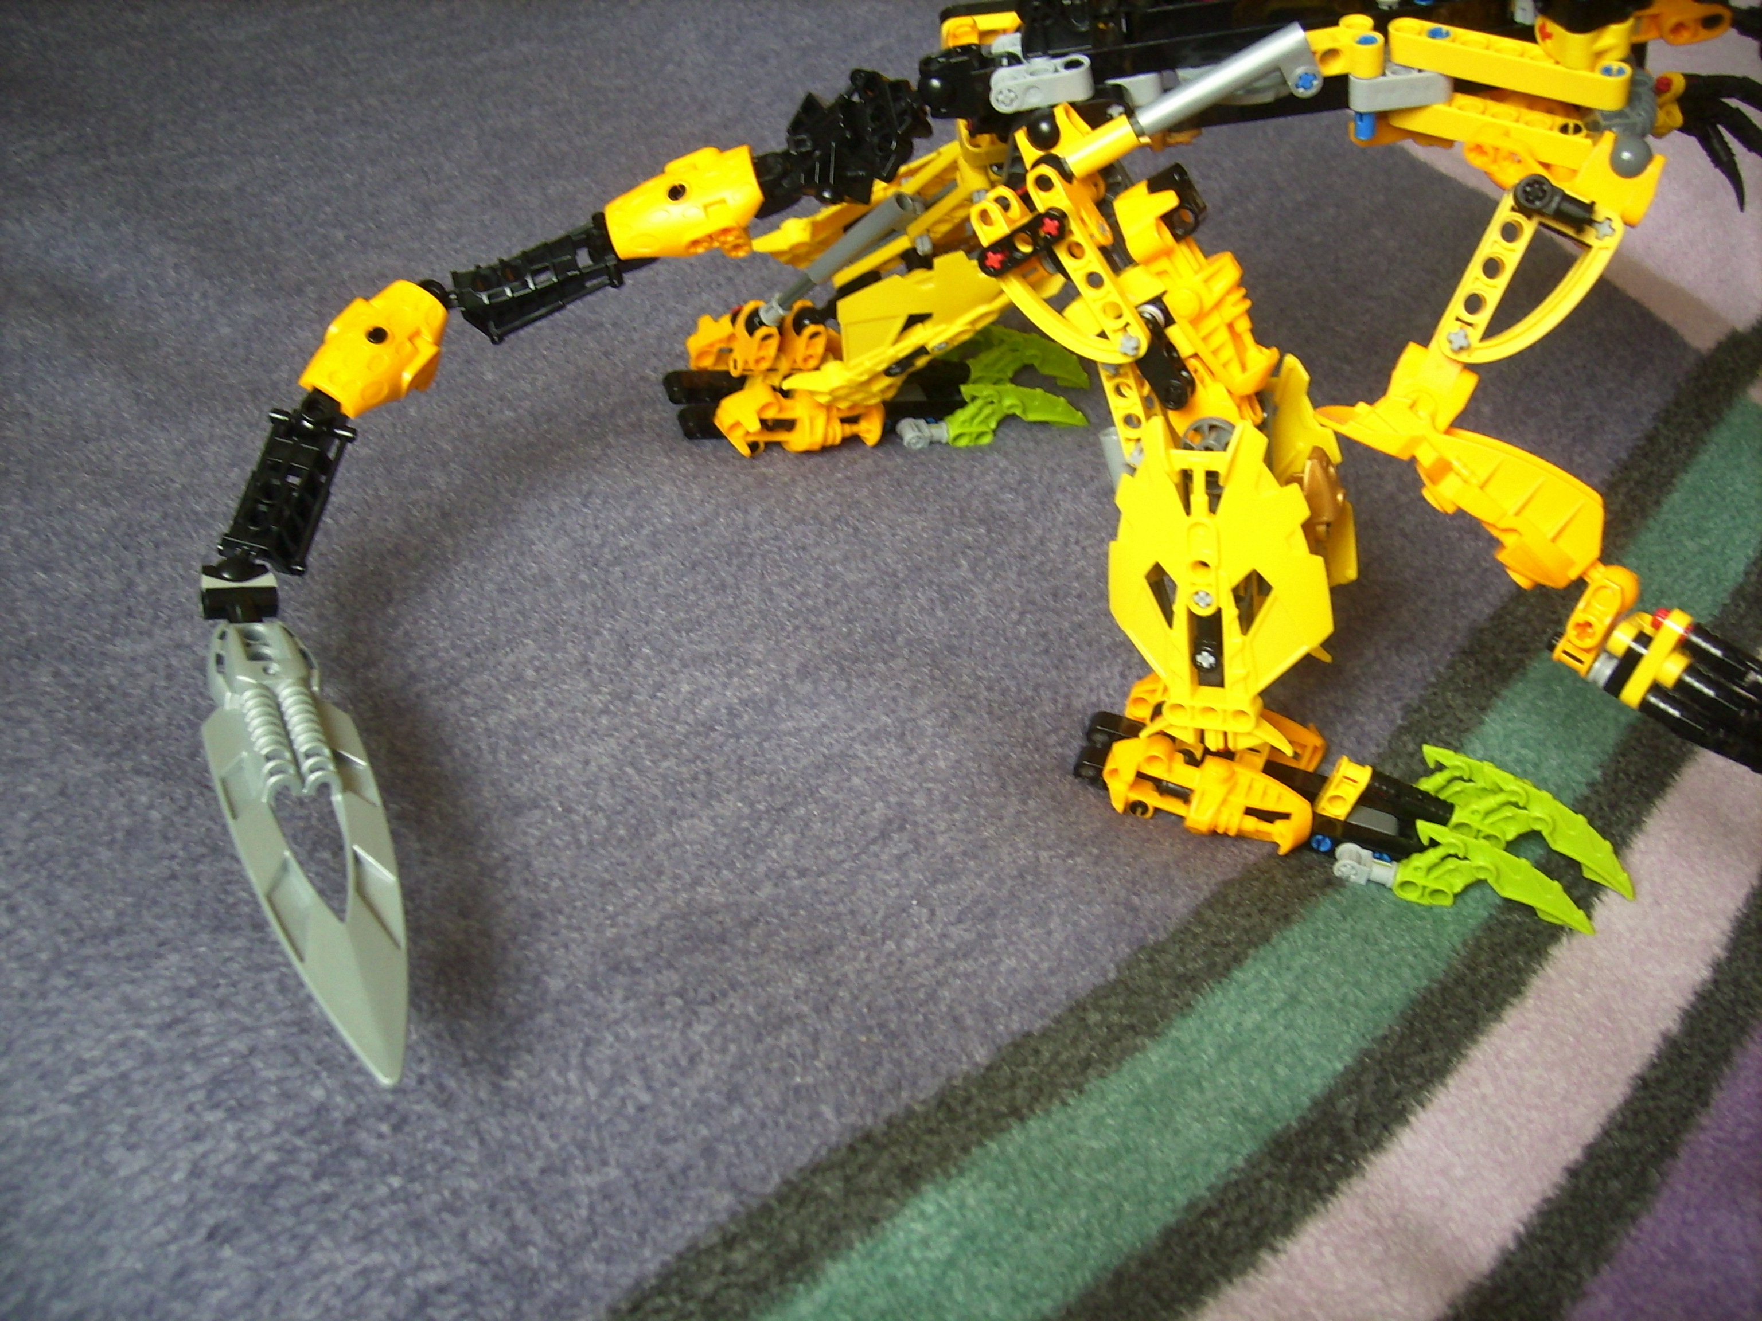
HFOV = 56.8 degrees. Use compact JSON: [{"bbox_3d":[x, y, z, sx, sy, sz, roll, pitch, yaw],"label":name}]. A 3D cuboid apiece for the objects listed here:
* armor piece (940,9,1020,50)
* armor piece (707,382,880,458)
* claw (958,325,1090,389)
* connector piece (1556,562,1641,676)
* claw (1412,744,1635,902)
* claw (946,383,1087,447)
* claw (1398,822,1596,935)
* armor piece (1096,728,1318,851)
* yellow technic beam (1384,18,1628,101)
[{"bbox_3d":[0.026,-0.161,0.415,0.021,0.011,0.012,10,42,11],"label":"armor piece"},{"bbox_3d":[-0.029,-0.082,0.560,0.056,0.020,0.016,-5,41,-7],"label":"armor piece"},{"bbox_3d":[0.052,-0.110,0.590,0.050,0.022,0.009,2,40,-13],"label":"claw"},{"bbox_3d":[0.145,-0.008,0.330,0.009,0.022,0.009,34,26,24],"label":"connector piece"},{"bbox_3d":[0.167,0.042,0.422,0.053,0.023,0.010,25,46,13],"label":"claw"},{"bbox_3d":[0.049,-0.087,0.578,0.050,0.022,0.009,2,40,-13],"label":"claw"},{"bbox_3d":[0.157,0.054,0.415,0.050,0.022,0.009,25,46,13],"label":"claw"},{"bbox_3d":[0.087,0.035,0.434,0.055,0.020,0.016,18,44,19],"label":"armor piece"},{"bbox_3d":[0.143,-0.137,0.373,0.056,0.008,0.008,24,54,24],"label":"yellow technic beam"}]

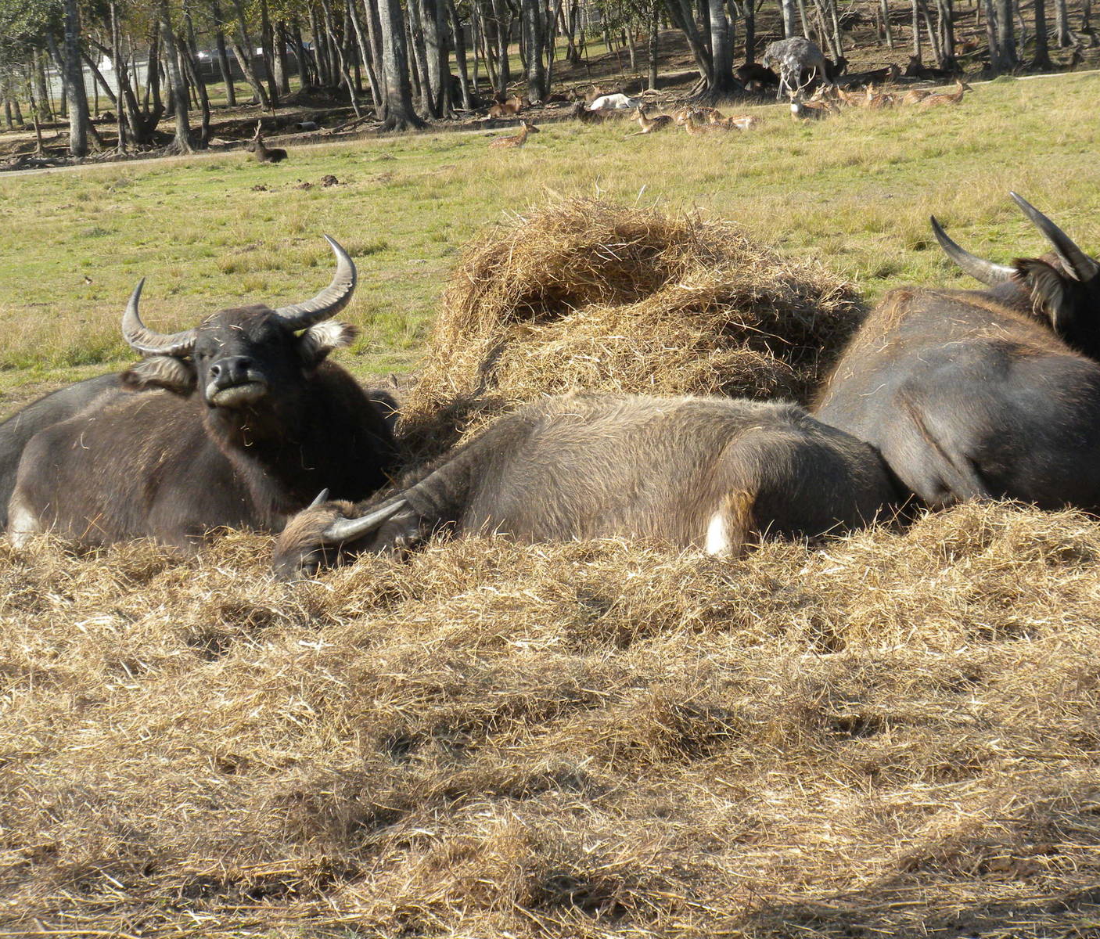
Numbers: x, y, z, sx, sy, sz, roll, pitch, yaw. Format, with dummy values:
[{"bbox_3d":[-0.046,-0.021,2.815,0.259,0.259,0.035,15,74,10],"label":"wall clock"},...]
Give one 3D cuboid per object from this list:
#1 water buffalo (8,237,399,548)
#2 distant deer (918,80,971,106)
[{"bbox_3d":[-1.214,-0.257,15.200,1.620,1.080,0.800,1,7,38],"label":"water buffalo"},{"bbox_3d":[9.445,-9.000,103.000,1.200,0.680,0.420,-4,6,-8],"label":"distant deer"}]

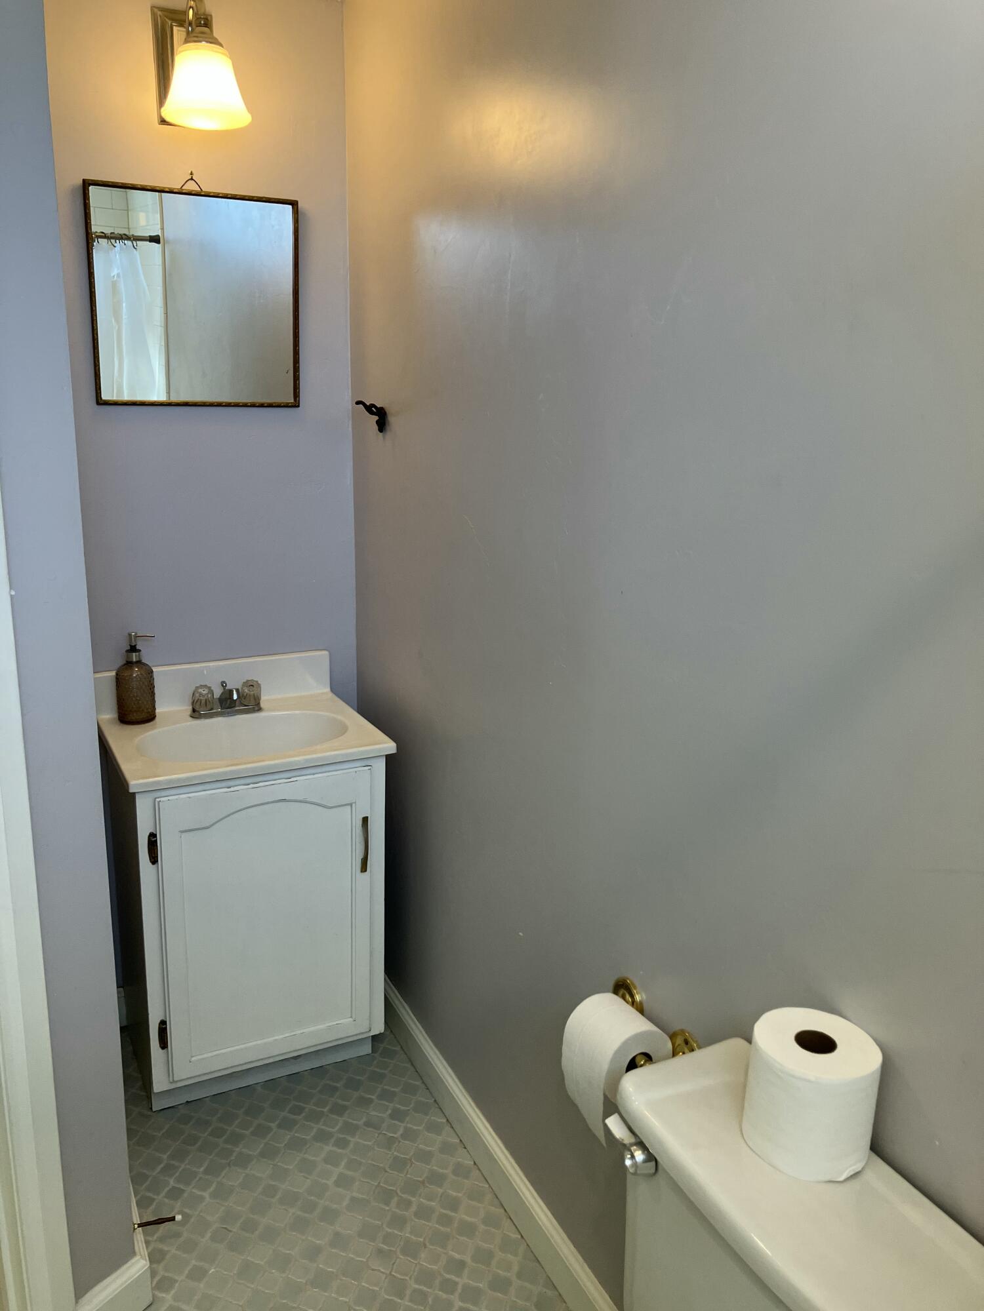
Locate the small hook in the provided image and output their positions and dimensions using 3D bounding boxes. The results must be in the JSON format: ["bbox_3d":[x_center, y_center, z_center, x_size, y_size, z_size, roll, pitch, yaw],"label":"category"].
[{"bbox_3d":[-0.244,-0.468,2.092,0.060,0.064,0.025,-5,16,-25],"label":"small hook"}]

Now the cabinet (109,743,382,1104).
[{"bbox_3d":[-0.520,0.507,2.253,0.481,0.704,0.395,-6,16,-27],"label":"cabinet"}]

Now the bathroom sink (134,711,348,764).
[{"bbox_3d":[-0.501,0.221,2.141,0.420,0.130,0.295,-6,16,-27],"label":"bathroom sink"}]

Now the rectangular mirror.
[{"bbox_3d":[-0.578,-0.700,2.098,0.407,0.412,0.022,-6,19,-27],"label":"rectangular mirror"}]

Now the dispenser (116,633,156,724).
[{"bbox_3d":[-0.732,0.043,2.175,0.078,0.188,0.076,-1,15,-9],"label":"dispenser"}]

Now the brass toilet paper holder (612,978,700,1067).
[{"bbox_3d":[0.182,0.502,1.381,0.082,0.068,0.200,-5,16,-25],"label":"brass toilet paper holder"}]

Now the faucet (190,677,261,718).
[{"bbox_3d":[-0.554,0.093,2.234,0.152,0.068,0.125,-6,16,-27],"label":"faucet"}]

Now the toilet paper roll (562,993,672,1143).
[{"bbox_3d":[0.162,0.514,1.374,0.107,0.122,0.099,-5,16,-25],"label":"toilet paper roll"}]

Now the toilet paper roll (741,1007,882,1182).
[{"bbox_3d":[0.309,0.420,1.025,0.119,0.105,0.119,1,14,0],"label":"toilet paper roll"}]

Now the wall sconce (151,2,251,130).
[{"bbox_3d":[-0.526,-1.086,1.911,0.160,0.233,0.235,-6,16,-27],"label":"wall sconce"}]

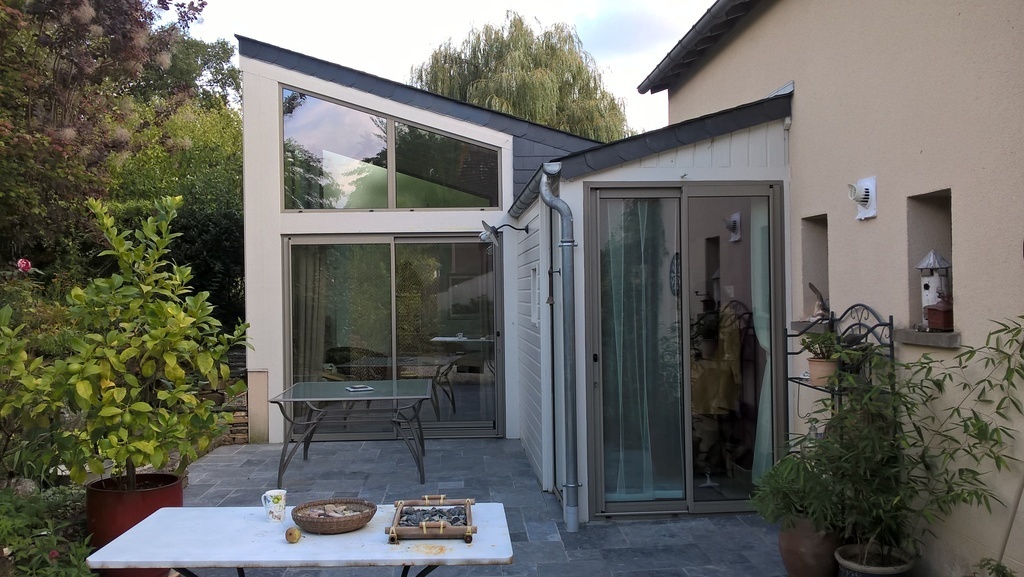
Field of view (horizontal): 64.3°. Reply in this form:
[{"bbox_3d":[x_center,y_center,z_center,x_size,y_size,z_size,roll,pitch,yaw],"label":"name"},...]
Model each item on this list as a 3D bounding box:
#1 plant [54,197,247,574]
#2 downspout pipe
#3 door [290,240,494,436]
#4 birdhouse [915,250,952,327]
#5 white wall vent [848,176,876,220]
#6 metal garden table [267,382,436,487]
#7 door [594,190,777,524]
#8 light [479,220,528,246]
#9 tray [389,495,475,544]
[{"bbox_3d":[-2.004,0.542,4.508,1.050,2.130,1.000,-1,0,-3],"label":"plant"},{"bbox_3d":[0.323,0.373,5.289,0.240,2.380,0.160,-1,0,-3],"label":"downspout pipe"},{"bbox_3d":[-1.224,0.514,8.523,2.260,2.130,0.120,-1,0,-3],"label":"door"},{"bbox_3d":[2.066,0.008,3.971,0.160,0.380,0.160,-1,0,-28],"label":"birdhouse"},{"bbox_3d":[1.939,-0.507,4.557,0.100,0.228,0.201,-1,0,-4],"label":"white wall vent"},{"bbox_3d":[-1.342,1.234,7.124,1.250,0.710,1.230,-1,0,-1],"label":"metal garden table"},{"bbox_3d":[1.192,0.416,5.552,1.360,2.260,0.120,-1,0,-3],"label":"door"},{"bbox_3d":[-0.071,-0.489,7.208,0.430,0.250,0.270,-1,0,-3],"label":"light"},{"bbox_3d":[-0.276,0.814,2.894,0.305,0.068,0.365,-1,0,1],"label":"tray"}]

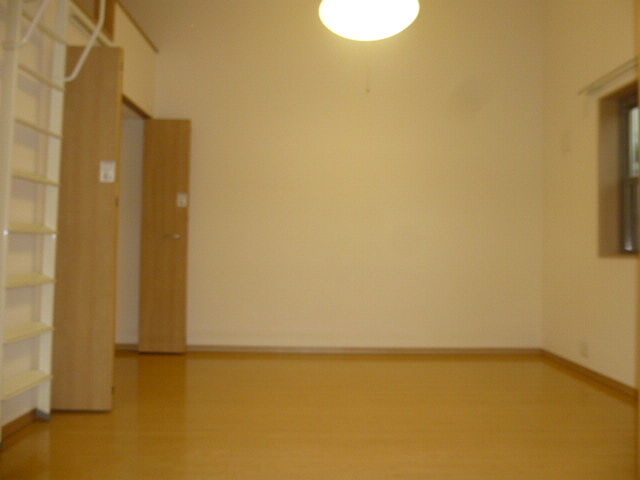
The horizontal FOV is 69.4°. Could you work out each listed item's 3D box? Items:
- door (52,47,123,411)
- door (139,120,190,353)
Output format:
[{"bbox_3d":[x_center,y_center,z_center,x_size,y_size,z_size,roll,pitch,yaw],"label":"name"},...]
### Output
[{"bbox_3d":[-1.330,-0.062,2.590,0.385,2.020,0.055,1,-1,0],"label":"door"},{"bbox_3d":[-1.343,-0.031,4.040,0.405,2.020,0.050,1,-1,0],"label":"door"}]

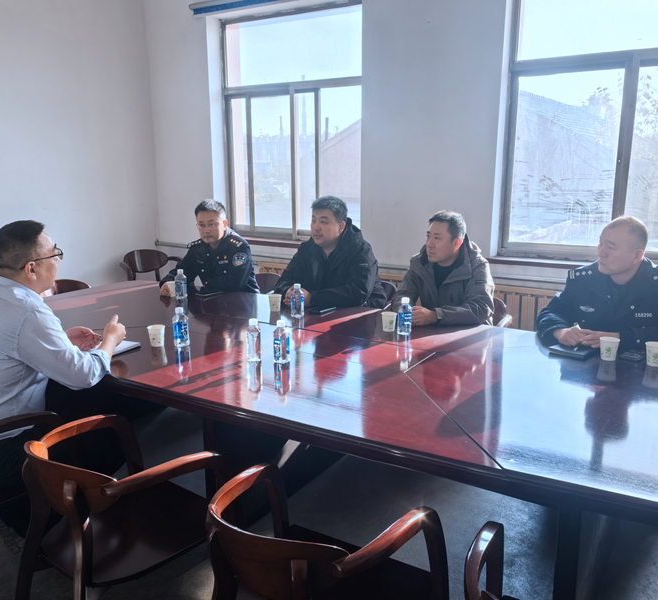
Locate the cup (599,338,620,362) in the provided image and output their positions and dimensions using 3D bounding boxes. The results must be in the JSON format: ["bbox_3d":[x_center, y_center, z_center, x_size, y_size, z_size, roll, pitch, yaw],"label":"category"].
[{"bbox_3d":[1.110,0.195,2.453,0.074,0.080,0.074,6,13,25],"label":"cup"}]

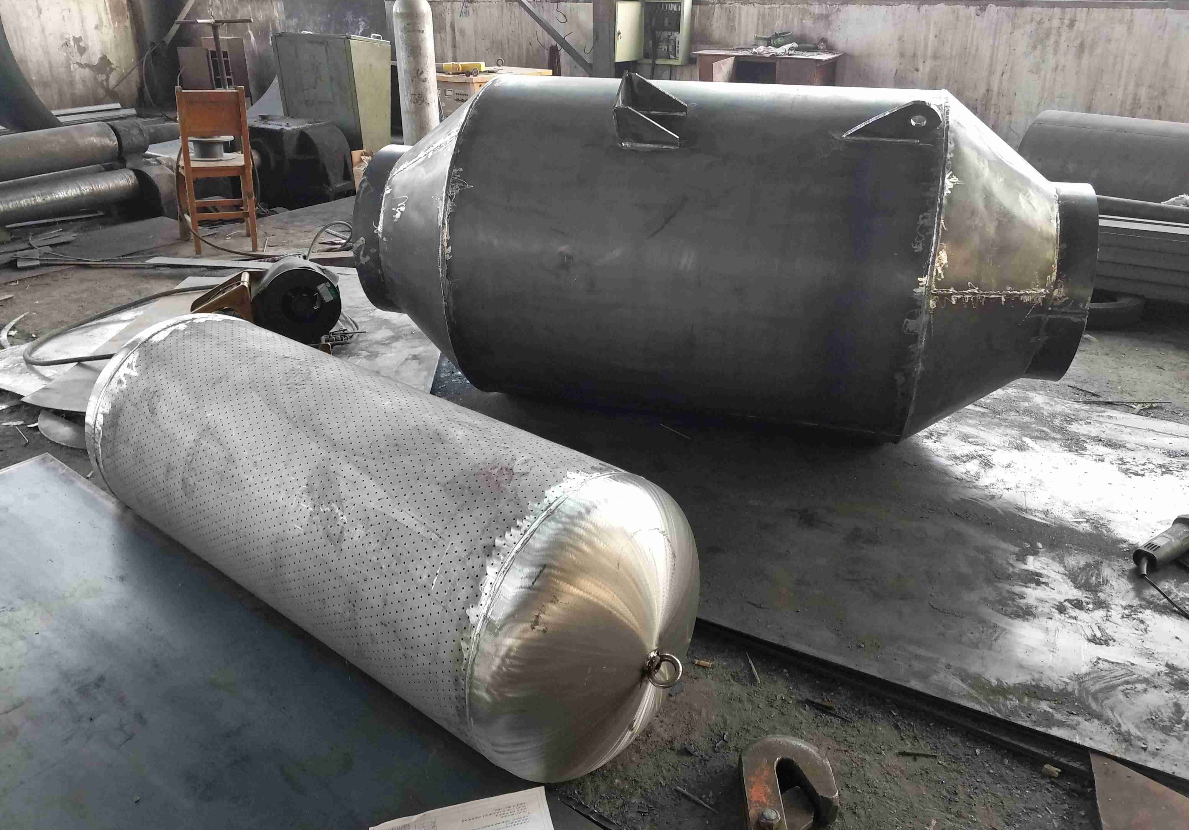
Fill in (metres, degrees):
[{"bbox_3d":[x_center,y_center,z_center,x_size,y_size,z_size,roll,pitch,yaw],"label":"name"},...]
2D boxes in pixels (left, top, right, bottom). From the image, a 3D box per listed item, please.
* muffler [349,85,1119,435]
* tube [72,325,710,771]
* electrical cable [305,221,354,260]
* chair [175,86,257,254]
[{"bbox_3d":[0.329,-0.502,2.704,2.110,1.030,1.030,7,27,15],"label":"muffler"},{"bbox_3d":[-0.447,0.207,1.801,1.493,0.539,0.539,20,32,34],"label":"tube"},{"bbox_3d":[-1.450,-0.975,4.679,0.270,0.180,0.250,0,26,0],"label":"electrical cable"},{"bbox_3d":[-2.022,-1.321,4.609,0.370,0.850,0.410,-8,27,-15],"label":"chair"}]

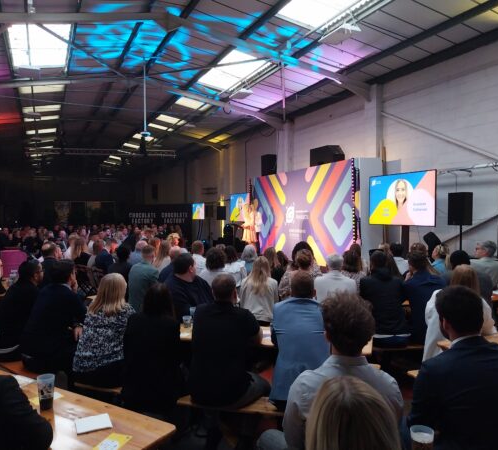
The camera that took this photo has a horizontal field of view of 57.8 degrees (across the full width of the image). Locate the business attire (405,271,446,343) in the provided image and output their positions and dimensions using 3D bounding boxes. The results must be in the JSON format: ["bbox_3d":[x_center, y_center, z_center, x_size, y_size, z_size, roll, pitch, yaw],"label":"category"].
[{"bbox_3d":[1.710,0.778,4.397,0.470,0.680,0.380,0,1,-8],"label":"business attire"}]

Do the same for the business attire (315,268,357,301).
[{"bbox_3d":[0.865,0.764,4.567,0.470,0.660,0.360,0,1,-5],"label":"business attire"}]

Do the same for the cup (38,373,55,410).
[{"bbox_3d":[-0.930,0.765,2.070,0.086,0.148,0.086,0,1,0],"label":"cup"}]

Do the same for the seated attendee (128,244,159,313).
[{"bbox_3d":[-1.300,0.898,5.820,0.500,1.280,0.700,1,1,28],"label":"seated attendee"}]

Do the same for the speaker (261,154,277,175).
[{"bbox_3d":[0.700,-1.990,15.200,0.440,0.720,0.440,-1,1,-35],"label":"speaker"}]

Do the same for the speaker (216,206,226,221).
[{"bbox_3d":[-1.144,-0.437,18.595,0.370,0.580,0.360,0,1,22],"label":"speaker"}]

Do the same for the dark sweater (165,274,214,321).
[{"bbox_3d":[-0.545,0.771,4.237,0.520,0.660,0.380,0,1,18],"label":"dark sweater"}]

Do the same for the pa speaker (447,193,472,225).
[{"bbox_3d":[3.720,-0.285,7.950,0.360,0.580,0.370,0,1,-18],"label":"pa speaker"}]

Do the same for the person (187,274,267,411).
[{"bbox_3d":[-0.110,0.945,3.091,0.540,1.280,0.720,0,1,10],"label":"person"}]

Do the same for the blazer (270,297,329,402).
[{"bbox_3d":[0.345,0.808,2.968,0.470,0.690,0.360,0,1,4],"label":"blazer"}]

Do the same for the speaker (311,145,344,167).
[{"bbox_3d":[2.029,-1.700,11.367,0.480,0.520,0.700,-1,2,-40],"label":"speaker"}]

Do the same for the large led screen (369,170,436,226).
[{"bbox_3d":[2.928,-0.480,8.656,0.070,0.990,1.740,-1,1,-25],"label":"large led screen"}]

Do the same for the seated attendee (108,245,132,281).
[{"bbox_3d":[-1.740,0.900,6.400,0.470,1.260,0.720,1,1,28],"label":"seated attendee"}]

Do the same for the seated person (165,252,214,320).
[{"bbox_3d":[-0.470,0.910,4.250,0.540,1.300,0.750,1,1,32],"label":"seated person"}]

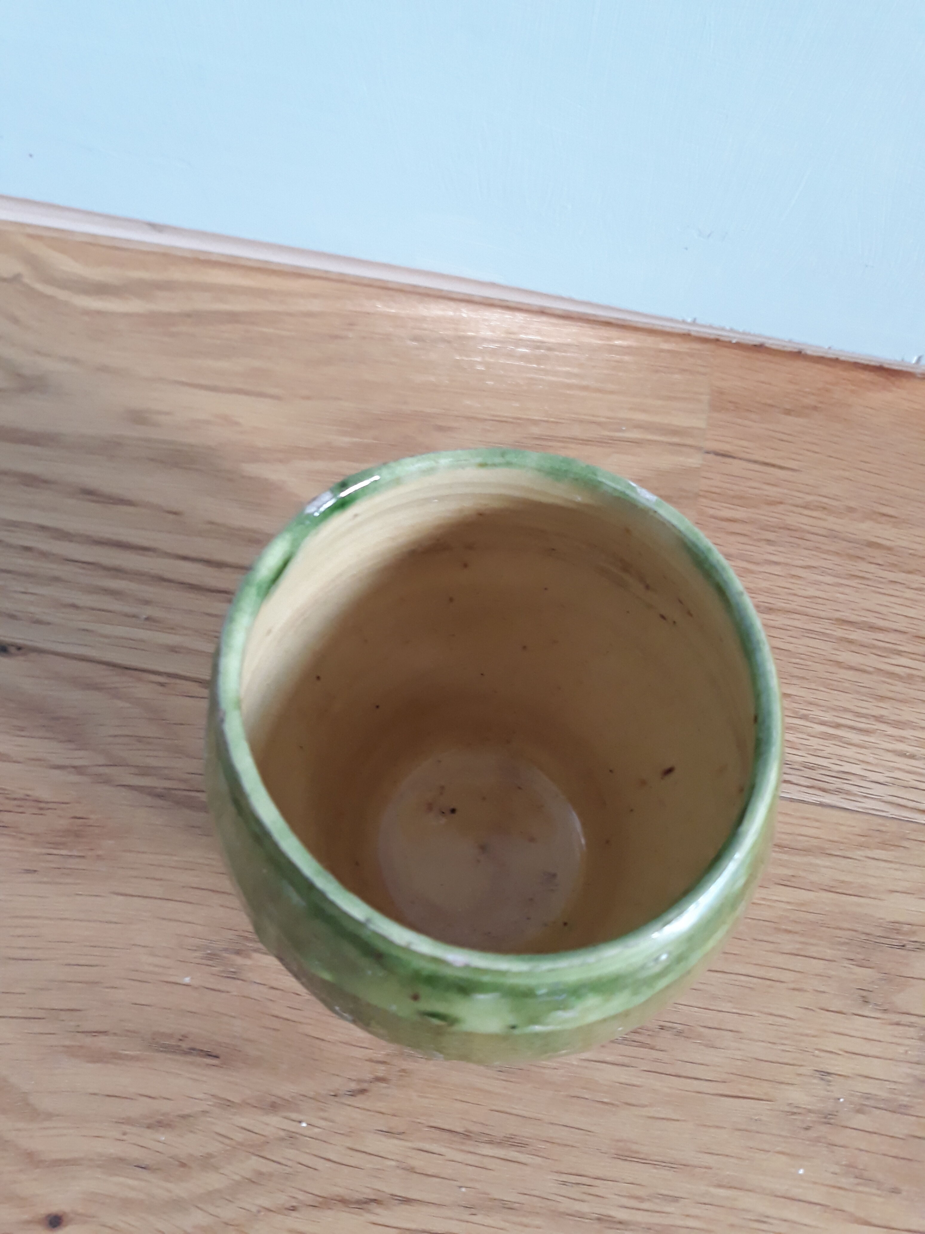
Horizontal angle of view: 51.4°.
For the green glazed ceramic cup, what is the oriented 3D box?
[{"bbox_3d":[0.006,0.039,0.225,0.118,0.121,0.118,0,62,-1],"label":"green glazed ceramic cup"}]

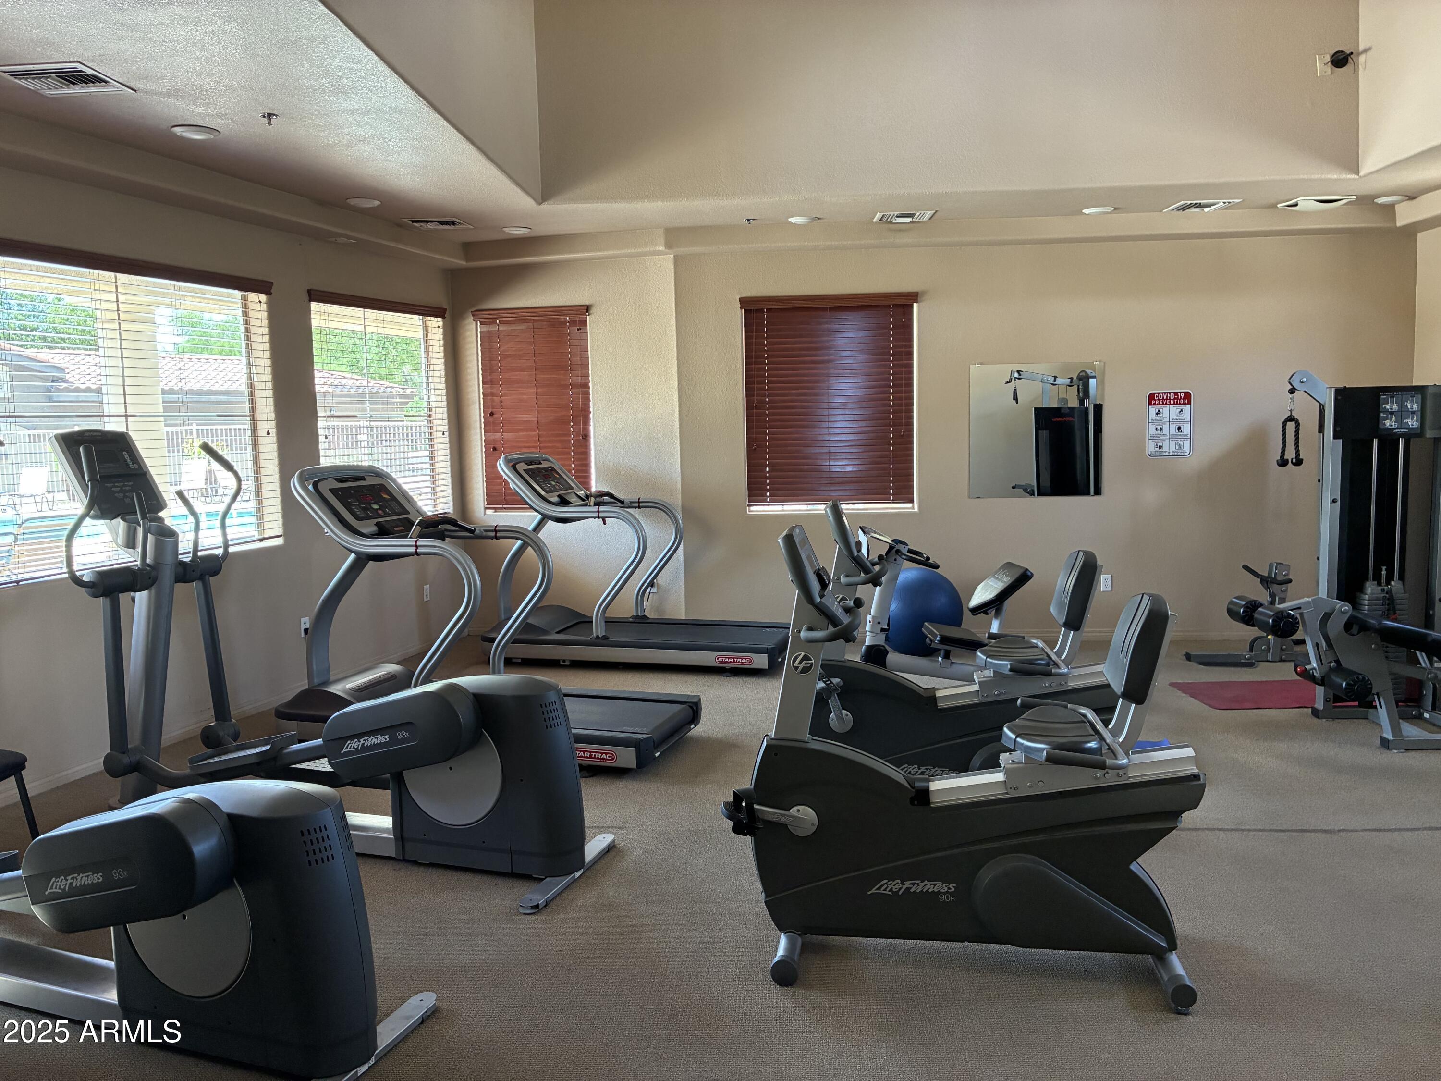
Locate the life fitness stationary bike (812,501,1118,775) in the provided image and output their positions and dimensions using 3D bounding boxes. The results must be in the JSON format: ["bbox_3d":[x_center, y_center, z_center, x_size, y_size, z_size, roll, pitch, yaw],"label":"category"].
[{"bbox_3d":[0.950,0.461,4.255,1.300,1.260,0.620,-1,6,6],"label":"life fitness stationary bike"}]

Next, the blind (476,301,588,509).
[{"bbox_3d":[-1.346,-0.945,7.827,0.896,1.444,0.090,0,6,14],"label":"blind"}]

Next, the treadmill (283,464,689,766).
[{"bbox_3d":[-1.204,0.320,5.407,2.090,1.410,0.810,1,7,19],"label":"treadmill"}]

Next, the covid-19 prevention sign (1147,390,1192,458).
[{"bbox_3d":[3.067,-0.787,7.386,0.305,0.457,0.010,-1,6,3],"label":"covid-19 prevention sign"}]

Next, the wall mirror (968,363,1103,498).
[{"bbox_3d":[2.169,-0.752,7.428,0.914,0.914,0.020,-1,6,3],"label":"wall mirror"}]

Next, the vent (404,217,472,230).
[{"bbox_3d":[-1.810,-2.035,6.965,0.350,0.030,0.350,-1,6,4],"label":"vent"}]

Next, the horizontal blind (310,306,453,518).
[{"bbox_3d":[-2.238,-0.833,7.295,0.060,1.450,1.470,1,7,18],"label":"horizontal blind"}]

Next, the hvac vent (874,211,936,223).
[{"bbox_3d":[1.167,-2.047,6.849,0.360,0.030,0.310,-1,6,3],"label":"hvac vent"}]

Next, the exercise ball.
[{"bbox_3d":[1.333,0.479,7.230,0.589,0.589,0.589,-1,6,3],"label":"exercise ball"}]

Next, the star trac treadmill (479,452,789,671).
[{"bbox_3d":[-0.551,0.103,7.243,2.090,1.410,0.810,1,7,18],"label":"star trac treadmill"}]

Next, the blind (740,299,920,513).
[{"bbox_3d":[0.762,-0.964,7.499,1.216,1.444,0.090,-1,6,3],"label":"blind"}]

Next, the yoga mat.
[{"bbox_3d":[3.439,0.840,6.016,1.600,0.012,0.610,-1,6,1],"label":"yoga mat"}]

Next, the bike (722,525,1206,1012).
[{"bbox_3d":[0.700,0.581,3.186,1.330,1.260,0.620,0,6,10],"label":"bike"}]

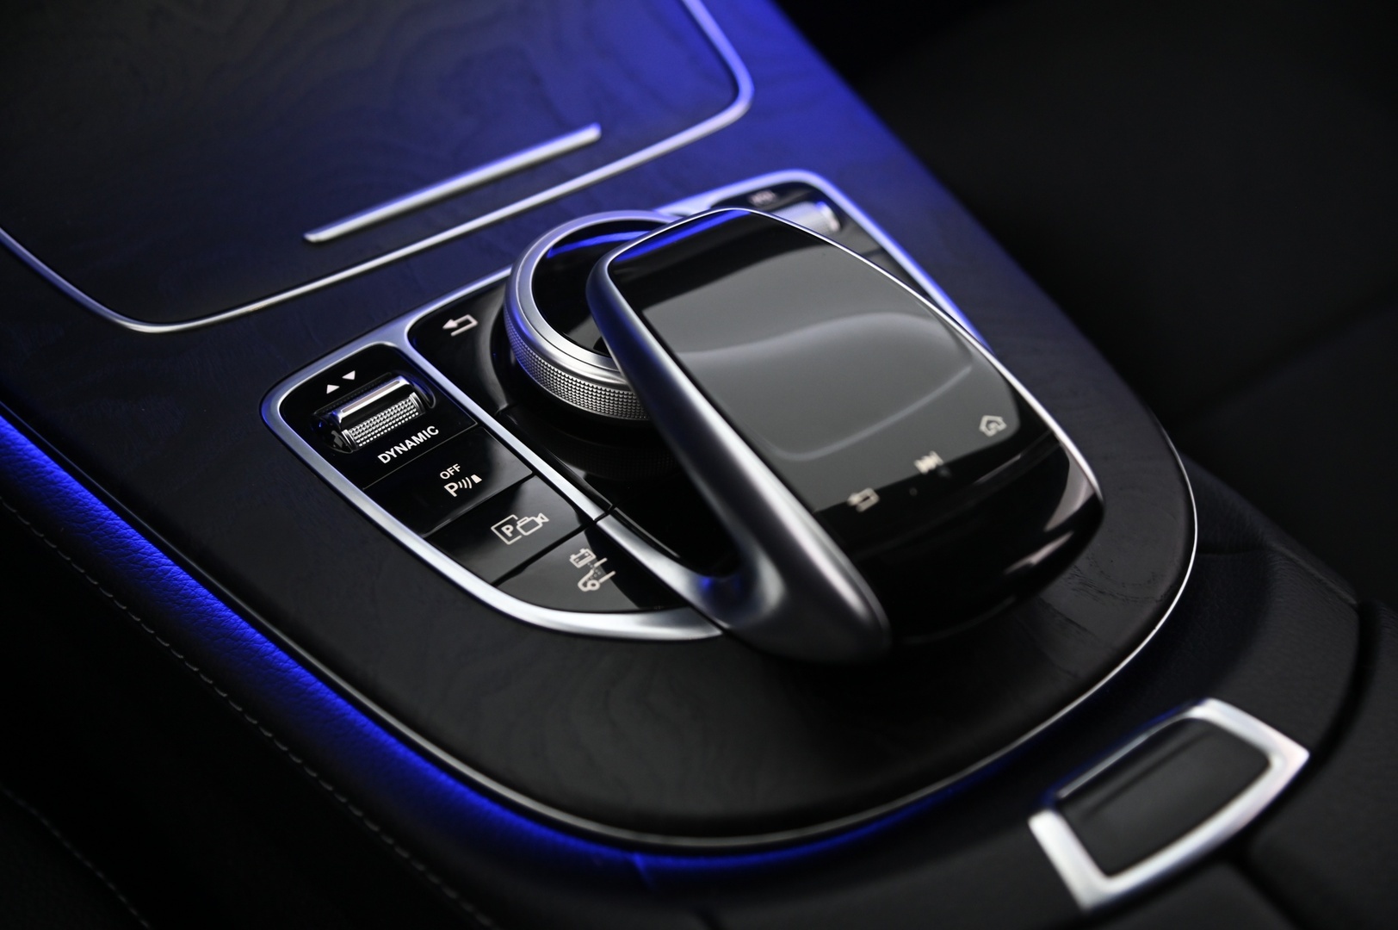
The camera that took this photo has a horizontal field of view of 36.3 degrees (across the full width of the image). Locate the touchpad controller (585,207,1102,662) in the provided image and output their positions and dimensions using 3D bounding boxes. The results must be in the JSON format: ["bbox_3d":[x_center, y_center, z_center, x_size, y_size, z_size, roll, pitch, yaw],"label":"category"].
[{"bbox_3d":[0.022,-0.006,0.419,0.065,0.040,0.099,-26,55,-29],"label":"touchpad controller"}]

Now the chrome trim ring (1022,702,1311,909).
[{"bbox_3d":[0.081,0.059,0.376,0.057,0.009,0.022,-26,55,-29],"label":"chrome trim ring"}]

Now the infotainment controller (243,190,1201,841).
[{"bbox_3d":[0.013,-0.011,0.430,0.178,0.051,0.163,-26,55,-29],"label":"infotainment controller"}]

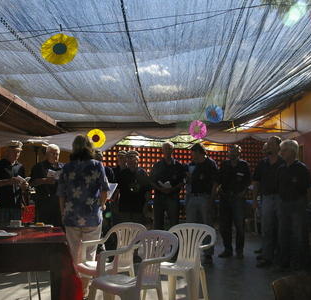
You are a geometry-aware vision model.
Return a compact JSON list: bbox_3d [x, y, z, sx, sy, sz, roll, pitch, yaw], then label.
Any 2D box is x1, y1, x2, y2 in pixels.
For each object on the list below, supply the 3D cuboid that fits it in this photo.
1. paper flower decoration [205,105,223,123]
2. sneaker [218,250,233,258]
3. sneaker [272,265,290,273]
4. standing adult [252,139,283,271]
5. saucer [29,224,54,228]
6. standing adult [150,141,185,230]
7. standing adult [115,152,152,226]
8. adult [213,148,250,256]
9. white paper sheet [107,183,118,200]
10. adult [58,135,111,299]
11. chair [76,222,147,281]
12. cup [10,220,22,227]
[{"bbox_3d":[1.128,-0.706,7.300,0.360,0.360,0.060,0,-6,3],"label":"paper flower decoration"},{"bbox_3d":[1.119,1.631,6.007,0.110,0.110,0.290,-4,-7,38],"label":"sneaker"},{"bbox_3d":[1.661,1.562,4.950,0.280,0.100,0.110,5,-7,-38],"label":"sneaker"},{"bbox_3d":[1.596,0.714,5.235,0.480,1.780,0.330,-5,-8,43],"label":"standing adult"},{"bbox_3d":[-0.871,0.586,2.870,0.195,0.025,0.195,0,-6,0],"label":"saucer"},{"bbox_3d":[0.198,0.764,5.954,0.540,1.810,0.380,0,-6,10],"label":"standing adult"},{"bbox_3d":[-0.325,0.805,5.547,0.520,1.660,0.340,-2,-6,17],"label":"standing adult"},{"bbox_3d":[1.215,0.804,6.018,0.560,1.760,0.380,-1,-6,20],"label":"adult"},{"bbox_3d":[-0.522,0.437,4.000,0.210,0.010,0.290,0,38,25],"label":"white paper sheet"},{"bbox_3d":[-0.703,0.637,3.696,0.520,1.610,0.380,0,-6,8],"label":"adult"},{"bbox_3d":[-0.397,1.015,3.207,0.550,0.770,0.550,6,-8,-43],"label":"chair"},{"bbox_3d":[-1.055,0.559,2.850,0.095,0.058,0.080,0,-6,0],"label":"cup"}]

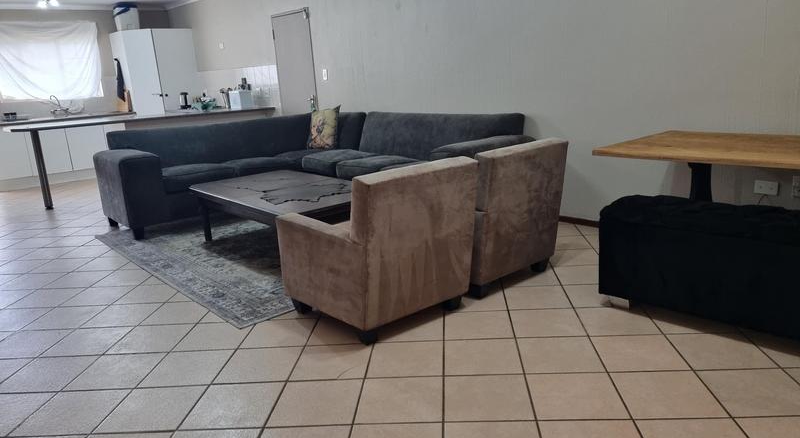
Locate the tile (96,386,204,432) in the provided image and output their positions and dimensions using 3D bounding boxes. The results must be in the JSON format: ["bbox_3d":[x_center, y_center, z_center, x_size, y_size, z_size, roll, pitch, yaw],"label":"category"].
[{"bbox_3d":[-1.014,0.783,2.487,0.331,0.010,0.331,-3,14,5],"label":"tile"}]

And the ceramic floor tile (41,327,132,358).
[{"bbox_3d":[-1.624,0.647,3.165,0.331,0.010,0.331,-3,14,5],"label":"ceramic floor tile"}]

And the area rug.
[{"bbox_3d":[-1.073,0.162,5.062,2.050,0.010,3.111,-15,18,-37],"label":"area rug"}]

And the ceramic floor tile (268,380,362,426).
[{"bbox_3d":[-0.336,0.747,2.429,0.331,0.010,0.331,-3,14,5],"label":"ceramic floor tile"}]

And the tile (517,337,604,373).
[{"bbox_3d":[0.706,0.608,2.670,0.331,0.010,0.331,-3,14,5],"label":"tile"}]

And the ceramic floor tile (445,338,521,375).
[{"bbox_3d":[0.367,0.626,2.700,0.331,0.010,0.331,-3,14,5],"label":"ceramic floor tile"}]

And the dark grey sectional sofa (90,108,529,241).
[{"bbox_3d":[-0.880,-0.370,5.183,2.416,0.883,3.421,-16,18,-38],"label":"dark grey sectional sofa"}]

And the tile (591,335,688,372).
[{"bbox_3d":[1.066,0.600,2.688,0.343,0.010,0.343,-3,14,5],"label":"tile"}]

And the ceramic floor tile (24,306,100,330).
[{"bbox_3d":[-2.006,0.600,3.628,0.343,0.010,0.343,-3,14,5],"label":"ceramic floor tile"}]

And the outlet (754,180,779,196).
[{"bbox_3d":[2.180,-0.186,3.574,0.020,0.076,0.122,-16,18,-38],"label":"outlet"}]

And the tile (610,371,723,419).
[{"bbox_3d":[1.022,0.674,2.312,0.331,0.010,0.331,-3,14,5],"label":"tile"}]

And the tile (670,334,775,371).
[{"bbox_3d":[1.368,0.563,2.571,0.331,0.010,0.331,-3,14,5],"label":"tile"}]

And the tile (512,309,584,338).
[{"bbox_3d":[0.722,0.517,2.957,0.331,0.010,0.331,-3,14,5],"label":"tile"}]

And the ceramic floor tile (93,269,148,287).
[{"bbox_3d":[-1.887,0.418,4.172,0.331,0.010,0.331,-3,14,5],"label":"ceramic floor tile"}]

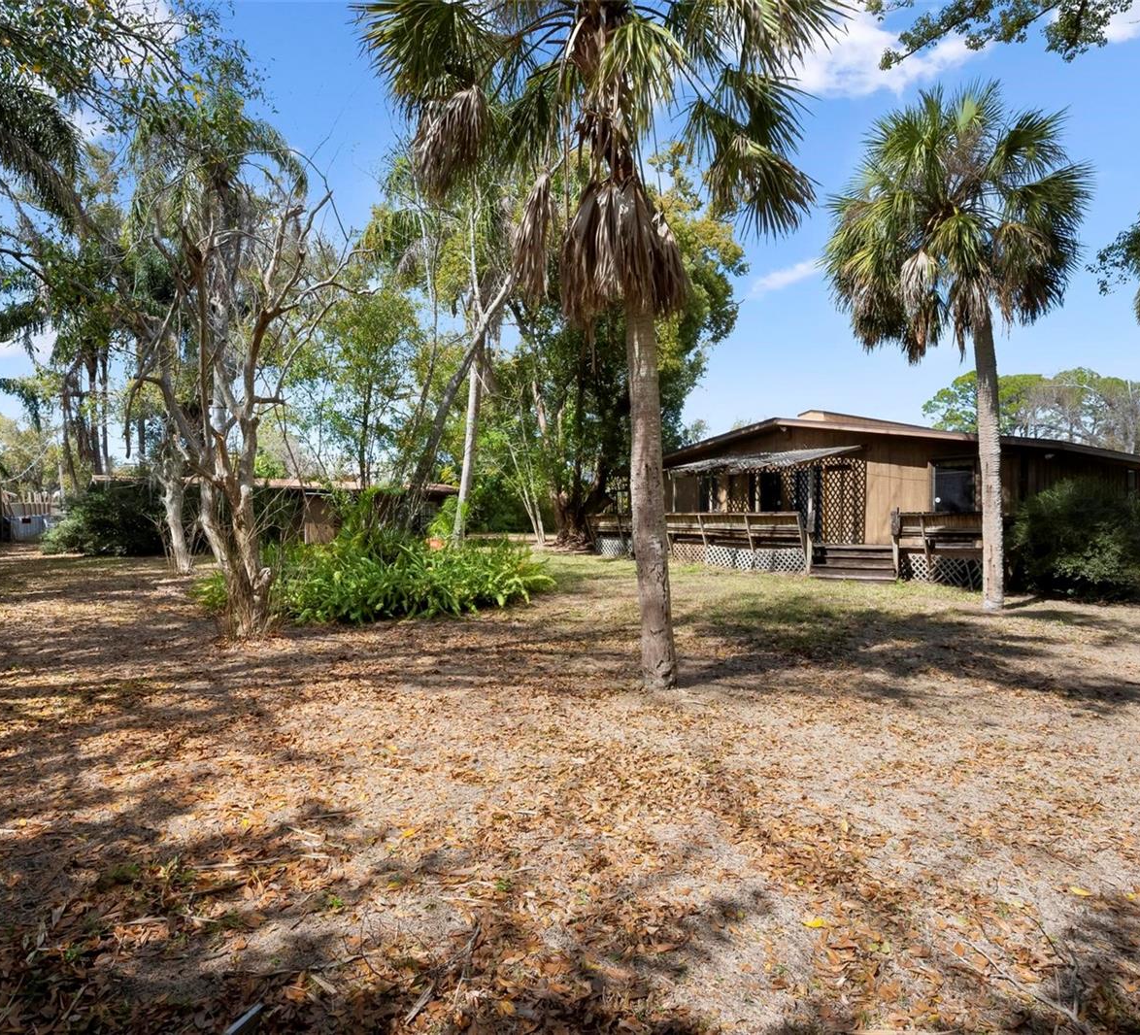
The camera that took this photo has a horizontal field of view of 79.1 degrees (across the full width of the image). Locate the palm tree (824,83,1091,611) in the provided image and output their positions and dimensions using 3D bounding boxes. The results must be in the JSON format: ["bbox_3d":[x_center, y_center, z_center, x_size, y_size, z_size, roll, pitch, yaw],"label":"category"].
[{"bbox_3d":[6.400,-2.850,11.400,3.950,8.600,3.950,0,0,29],"label":"palm tree"}]

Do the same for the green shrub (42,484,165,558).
[{"bbox_3d":[-17.800,0.030,26.300,3.900,2.650,3.300,0,0,-34],"label":"green shrub"}]

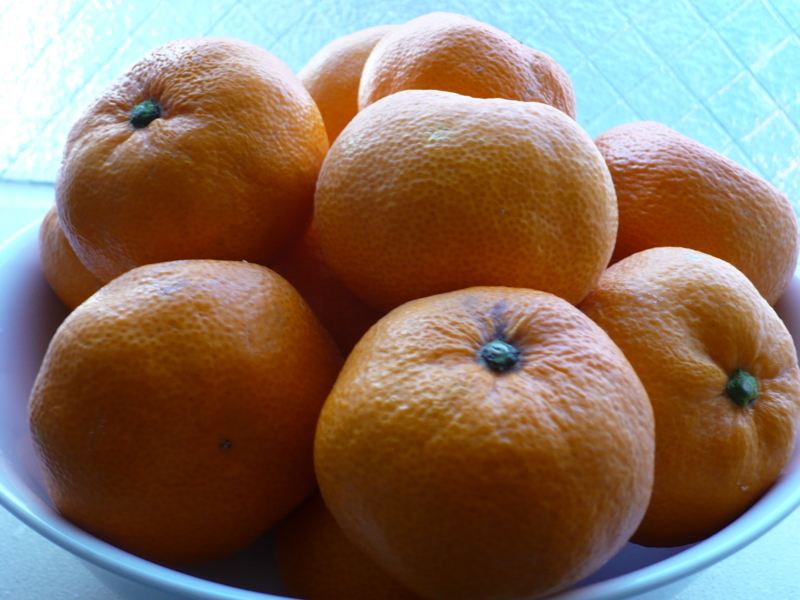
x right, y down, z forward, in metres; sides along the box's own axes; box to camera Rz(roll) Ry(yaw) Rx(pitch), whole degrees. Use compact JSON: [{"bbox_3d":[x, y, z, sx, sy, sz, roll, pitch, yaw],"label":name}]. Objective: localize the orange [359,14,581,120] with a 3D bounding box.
[{"bbox_3d":[0.021,-0.056,0.342,0.069,0.056,0.069,34,7,0],"label":"orange"}]

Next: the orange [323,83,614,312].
[{"bbox_3d":[0.016,-0.022,0.276,0.072,0.057,0.072,9,9,0],"label":"orange"}]

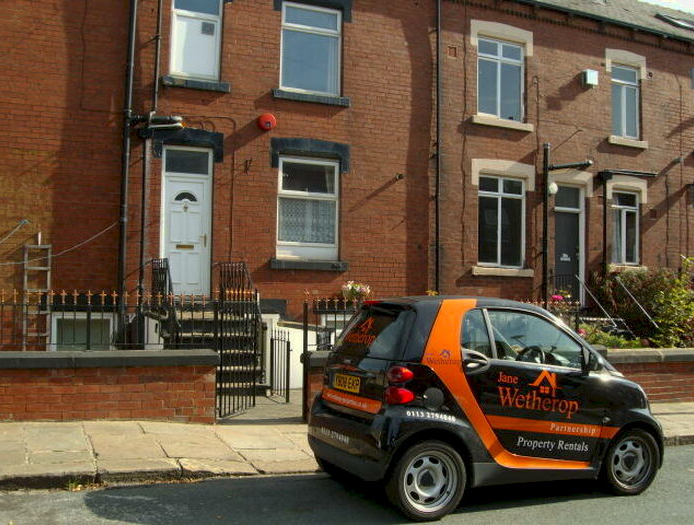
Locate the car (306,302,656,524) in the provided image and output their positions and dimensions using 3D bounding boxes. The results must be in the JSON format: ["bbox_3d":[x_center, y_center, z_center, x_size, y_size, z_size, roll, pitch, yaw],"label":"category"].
[{"bbox_3d":[1.190,1.095,6.120,2.690,1.540,1.600,3,-3,-22],"label":"car"}]

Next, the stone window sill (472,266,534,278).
[{"bbox_3d":[3.080,0.184,14.296,1.390,0.155,0.190,2,-3,-23],"label":"stone window sill"}]

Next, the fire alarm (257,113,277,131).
[{"bbox_3d":[-1.370,-2.426,12.557,0.320,0.315,0.160,2,-3,-23],"label":"fire alarm"}]

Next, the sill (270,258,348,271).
[{"bbox_3d":[-0.641,0.048,12.831,1.390,0.150,0.190,2,-3,-23],"label":"sill"}]

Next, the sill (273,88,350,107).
[{"bbox_3d":[-0.657,-2.941,13.129,1.430,0.150,0.180,2,-3,-23],"label":"sill"}]

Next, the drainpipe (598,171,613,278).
[{"bbox_3d":[5.410,-0.697,15.187,0.170,2.500,0.170,2,-3,-23],"label":"drainpipe"}]

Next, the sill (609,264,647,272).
[{"bbox_3d":[6.119,0.135,15.935,1.120,0.150,0.180,2,-3,-23],"label":"sill"}]

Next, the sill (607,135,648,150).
[{"bbox_3d":[6.175,-2.619,16.087,1.120,0.150,0.180,2,-3,-23],"label":"sill"}]

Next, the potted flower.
[{"bbox_3d":[0.167,0.543,12.938,0.440,0.410,0.400,2,-3,-23],"label":"potted flower"}]

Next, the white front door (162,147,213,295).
[{"bbox_3d":[-2.690,-0.689,12.293,0.860,2.490,0.100,2,-3,-23],"label":"white front door"}]

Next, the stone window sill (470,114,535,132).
[{"bbox_3d":[3.112,-2.756,14.439,1.390,0.155,0.190,2,-3,-23],"label":"stone window sill"}]

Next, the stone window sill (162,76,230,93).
[{"bbox_3d":[-2.554,-2.985,12.314,1.120,0.148,0.180,2,-3,-23],"label":"stone window sill"}]

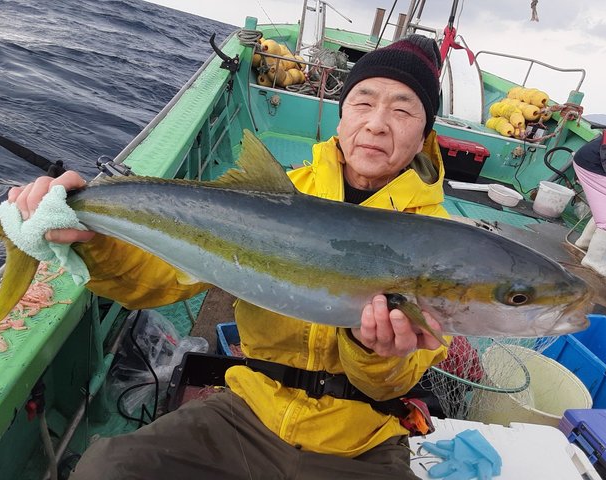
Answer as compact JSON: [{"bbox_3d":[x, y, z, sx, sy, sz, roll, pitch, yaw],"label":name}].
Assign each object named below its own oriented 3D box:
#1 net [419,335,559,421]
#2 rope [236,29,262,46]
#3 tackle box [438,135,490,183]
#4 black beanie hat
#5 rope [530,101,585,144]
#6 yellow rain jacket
[{"bbox_3d":[0.410,0.294,1.200,0.420,0.250,0.360,23,22,19],"label":"net"},{"bbox_3d":[-0.520,-1.988,4.900,0.230,0.140,0.220,16,21,0],"label":"rope"},{"bbox_3d":[1.431,-0.722,4.450,0.430,0.290,0.290,16,21,0],"label":"tackle box"},{"bbox_3d":[0.164,-0.283,0.915,0.188,0.185,0.225,16,21,2],"label":"black beanie hat"},{"bbox_3d":[2.226,-1.024,4.350,0.400,0.360,0.280,16,21,0],"label":"rope"},{"bbox_3d":[0.005,0.074,0.881,0.570,0.580,0.500,17,21,5],"label":"yellow rain jacket"}]

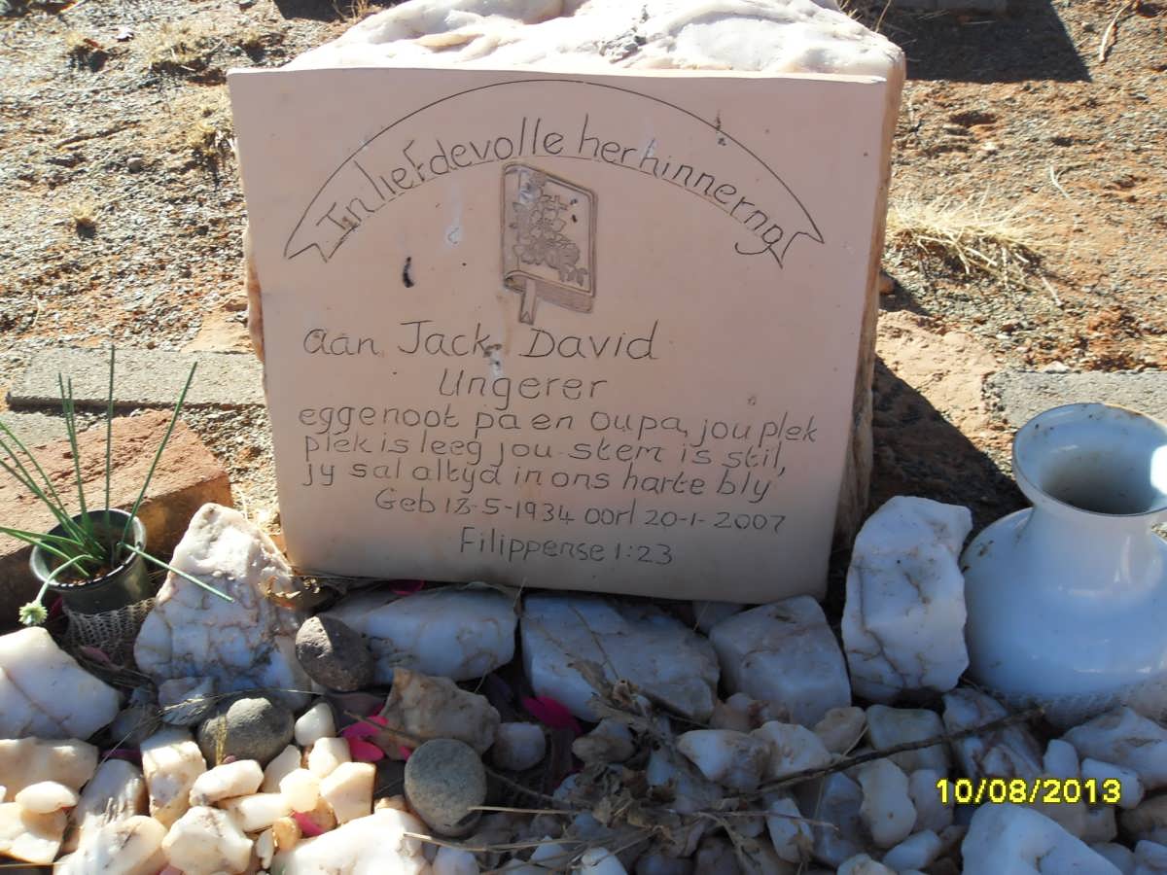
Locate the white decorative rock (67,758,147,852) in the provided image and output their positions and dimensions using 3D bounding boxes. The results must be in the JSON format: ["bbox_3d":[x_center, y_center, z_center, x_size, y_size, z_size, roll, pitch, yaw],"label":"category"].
[{"bbox_3d":[-0.393,0.305,0.972,0.058,0.055,0.070,-1,34,0],"label":"white decorative rock"}]

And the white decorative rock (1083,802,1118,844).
[{"bbox_3d":[0.413,0.310,0.943,0.031,0.028,0.030,-1,34,0],"label":"white decorative rock"}]

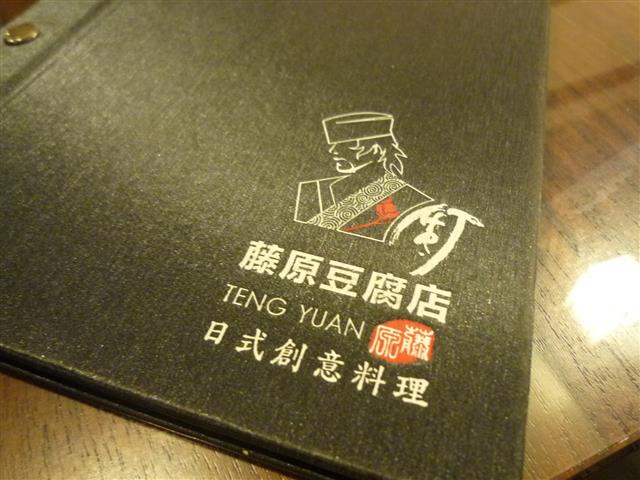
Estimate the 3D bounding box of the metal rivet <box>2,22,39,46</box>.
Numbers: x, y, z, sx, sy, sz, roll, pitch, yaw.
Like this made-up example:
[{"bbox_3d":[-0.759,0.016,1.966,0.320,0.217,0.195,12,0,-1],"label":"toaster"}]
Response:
[{"bbox_3d":[-0.124,-0.086,0.192,0.015,0.003,0.015,14,55,12],"label":"metal rivet"}]

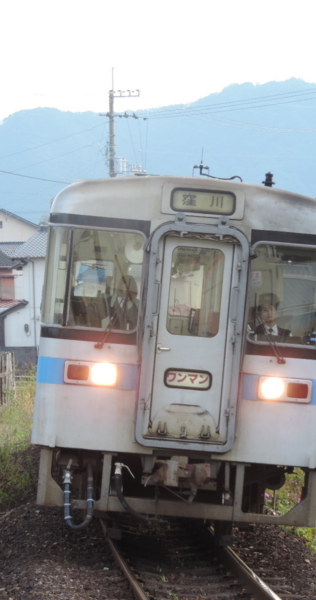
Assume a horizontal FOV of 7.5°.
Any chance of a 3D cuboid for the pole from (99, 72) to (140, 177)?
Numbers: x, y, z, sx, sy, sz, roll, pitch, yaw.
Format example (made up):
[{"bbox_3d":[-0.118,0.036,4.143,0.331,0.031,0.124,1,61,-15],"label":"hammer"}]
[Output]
[{"bbox_3d":[-1.872,-4.168,118.000,2.000,13.936,0.800,0,0,0],"label":"pole"}]

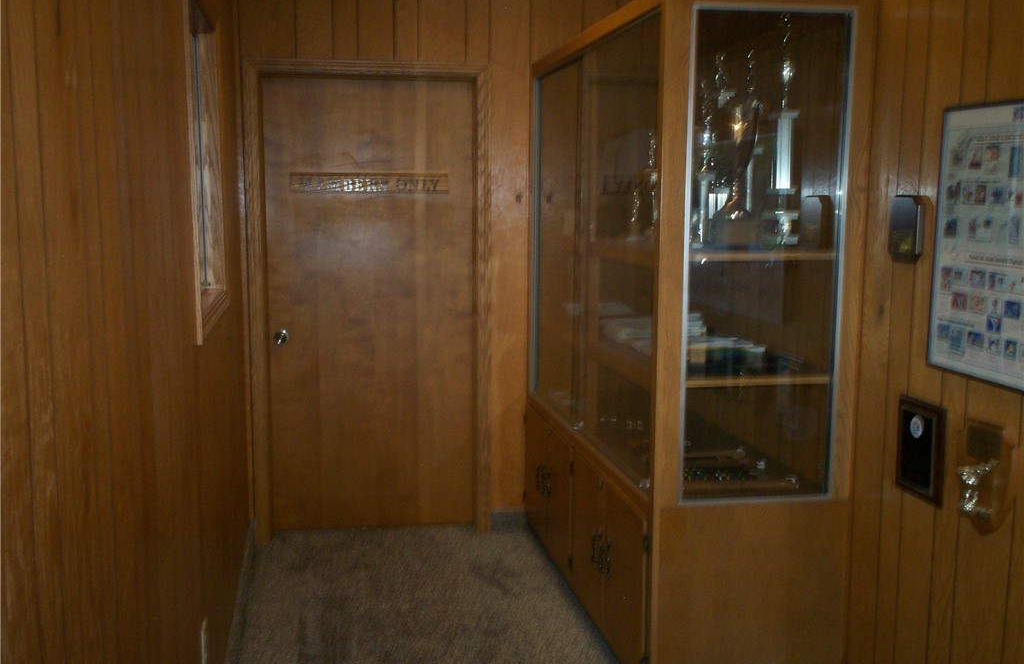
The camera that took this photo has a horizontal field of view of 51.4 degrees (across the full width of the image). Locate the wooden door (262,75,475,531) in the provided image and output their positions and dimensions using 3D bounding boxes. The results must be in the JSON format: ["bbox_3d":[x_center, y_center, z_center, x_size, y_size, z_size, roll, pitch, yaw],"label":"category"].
[{"bbox_3d":[-0.622,-0.106,4.769,0.920,2.012,0.045,-1,7,-10],"label":"wooden door"}]

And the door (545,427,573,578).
[{"bbox_3d":[0.194,0.663,4.283,0.020,0.524,0.453,-1,7,-10],"label":"door"}]

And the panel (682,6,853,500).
[{"bbox_3d":[0.714,-0.198,3.009,0.461,1.390,0.018,-1,7,-10],"label":"panel"}]

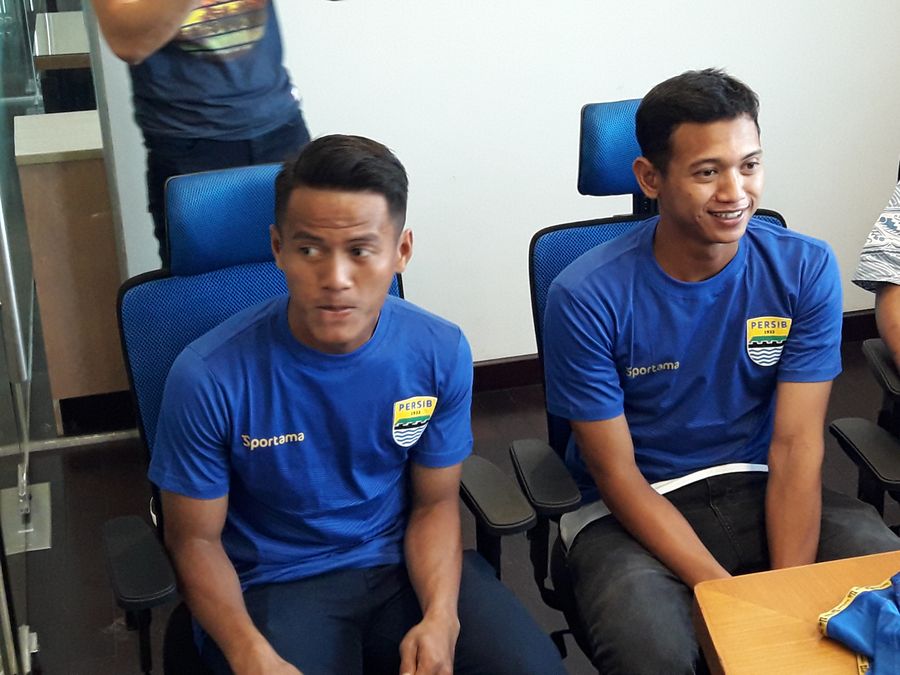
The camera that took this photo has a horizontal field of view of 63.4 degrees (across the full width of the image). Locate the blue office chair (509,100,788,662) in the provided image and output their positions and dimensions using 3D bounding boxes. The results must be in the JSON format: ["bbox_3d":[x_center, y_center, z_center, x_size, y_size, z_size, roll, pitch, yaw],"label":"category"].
[{"bbox_3d":[0.433,0.230,1.277,0.670,1.240,0.670,-3,17,-5],"label":"blue office chair"}]

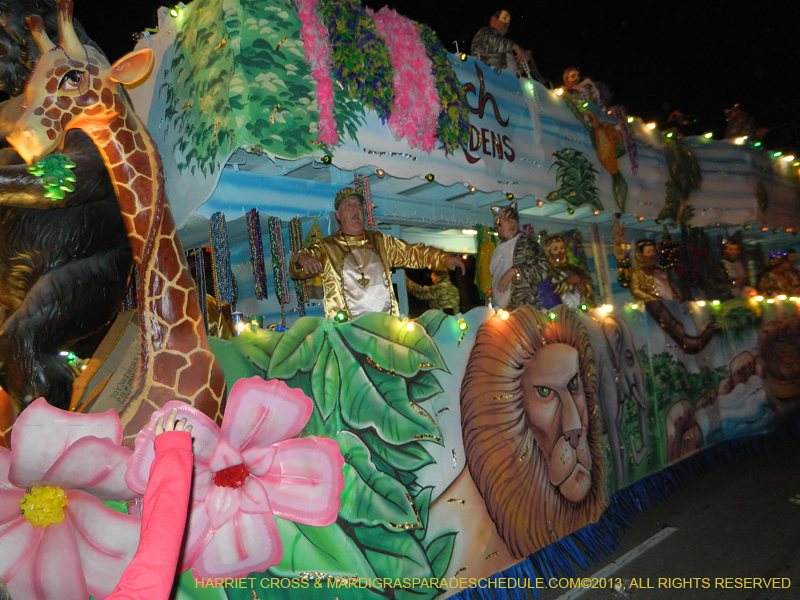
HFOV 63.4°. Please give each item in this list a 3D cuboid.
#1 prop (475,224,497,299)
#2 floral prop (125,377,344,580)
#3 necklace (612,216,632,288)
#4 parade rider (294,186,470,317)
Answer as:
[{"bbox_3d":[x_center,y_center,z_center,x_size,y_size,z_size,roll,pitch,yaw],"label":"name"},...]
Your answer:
[{"bbox_3d":[0.761,-0.326,5.626,0.200,0.620,0.150,-1,-13,-44],"label":"prop"},{"bbox_3d":[-0.635,0.690,2.500,0.800,0.750,0.250,-6,-10,-25],"label":"floral prop"},{"bbox_3d":[2.226,-0.475,6.473,0.130,0.700,0.110,-1,-13,-44],"label":"necklace"},{"bbox_3d":[-0.080,0.155,3.931,1.100,1.760,0.500,-6,-10,-23],"label":"parade rider"}]

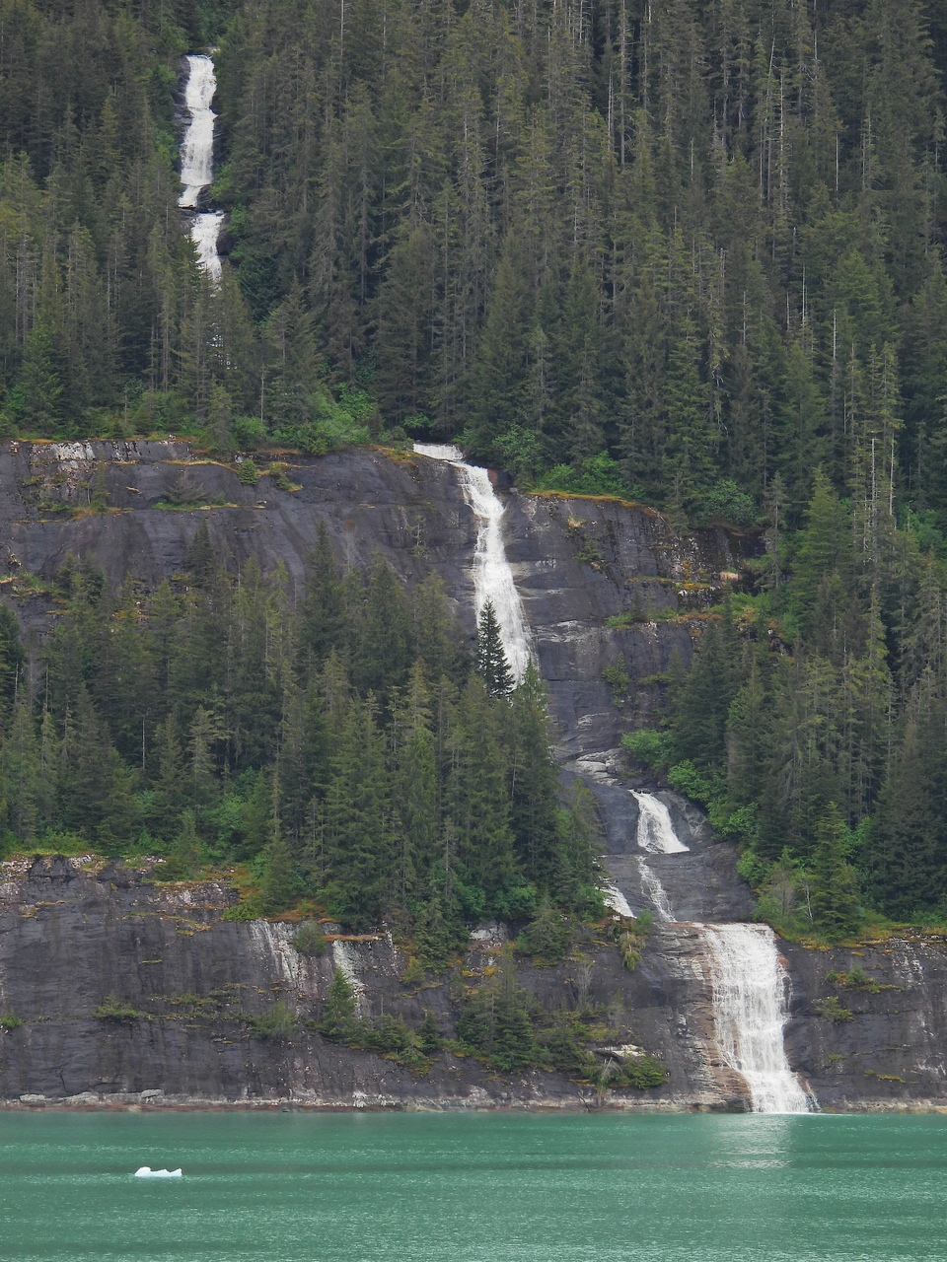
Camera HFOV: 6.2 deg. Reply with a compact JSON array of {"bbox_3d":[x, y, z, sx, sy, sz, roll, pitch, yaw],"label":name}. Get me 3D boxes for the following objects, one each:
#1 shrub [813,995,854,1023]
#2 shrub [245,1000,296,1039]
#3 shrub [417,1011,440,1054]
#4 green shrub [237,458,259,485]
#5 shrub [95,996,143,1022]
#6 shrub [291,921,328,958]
[{"bbox_3d":[45.098,47.319,1095.000,5.182,3.208,3.887,0,-2,0],"label":"shrub"},{"bbox_3d":[-25.759,49.210,1107.000,6.736,4.990,4.715,0,-2,0],"label":"shrub"},{"bbox_3d":[-5.655,50.523,1103.000,2.983,5.469,2.834,0,-2,0],"label":"shrub"},{"bbox_3d":[-30.254,-21.383,1175.000,2.913,3.707,2.622,0,-2,0],"label":"green shrub"},{"bbox_3d":[-45.009,47.881,1108.000,6.243,3.246,4.058,0,-2,0],"label":"shrub"},{"bbox_3d":[-20.863,39.157,1112.000,4.762,4.511,4.047,0,-2,0],"label":"shrub"}]

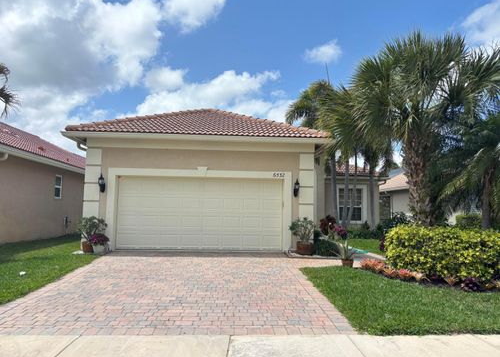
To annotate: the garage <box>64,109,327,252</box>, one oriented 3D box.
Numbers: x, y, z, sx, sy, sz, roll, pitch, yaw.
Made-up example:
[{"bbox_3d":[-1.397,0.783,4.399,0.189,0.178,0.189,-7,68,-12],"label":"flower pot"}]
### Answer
[{"bbox_3d":[-1.604,-0.183,14.094,7.600,5.150,7.000,1,-5,-4],"label":"garage"}]

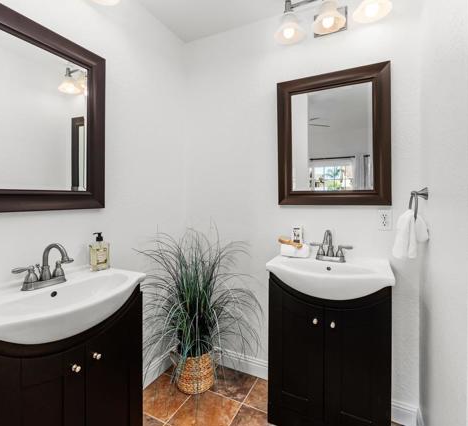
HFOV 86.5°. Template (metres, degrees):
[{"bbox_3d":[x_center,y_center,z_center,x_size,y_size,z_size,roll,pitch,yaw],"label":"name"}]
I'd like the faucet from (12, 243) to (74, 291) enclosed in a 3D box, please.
[{"bbox_3d":[-0.740,0.208,1.002,0.155,0.172,0.205,1,2,26],"label":"faucet"}]

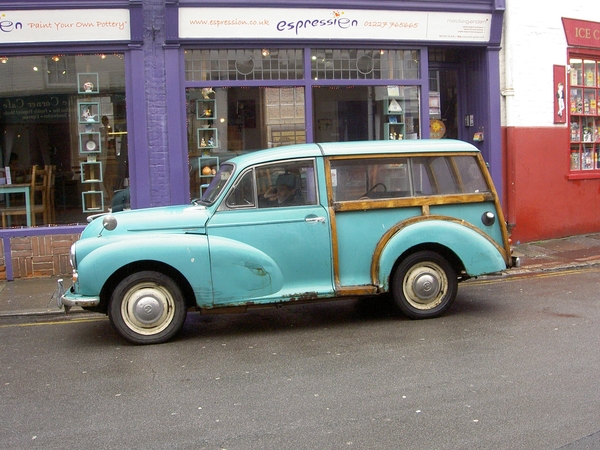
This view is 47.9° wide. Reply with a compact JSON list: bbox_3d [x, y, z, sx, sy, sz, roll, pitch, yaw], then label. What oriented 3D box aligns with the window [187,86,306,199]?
[{"bbox_3d":[-0.606,-0.899,8.104,1.444,1.498,0.100,-3,3,-12],"label":"window"}]

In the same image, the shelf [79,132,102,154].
[{"bbox_3d":[-2.443,-0.952,7.906,0.231,0.237,0.180,-3,3,-12],"label":"shelf"}]

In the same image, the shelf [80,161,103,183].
[{"bbox_3d":[-2.428,-0.614,7.925,0.228,0.238,0.180,-3,3,-12],"label":"shelf"}]

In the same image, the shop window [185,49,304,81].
[{"bbox_3d":[-0.646,-1.903,8.048,1.431,0.368,0.100,-3,3,-12],"label":"shop window"}]

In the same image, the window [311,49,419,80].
[{"bbox_3d":[0.820,-1.986,8.373,1.395,0.371,0.100,-3,3,-12],"label":"window"}]

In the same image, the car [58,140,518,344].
[{"bbox_3d":[-0.087,0.024,5.869,3.770,1.520,1.540,-3,3,-13],"label":"car"}]

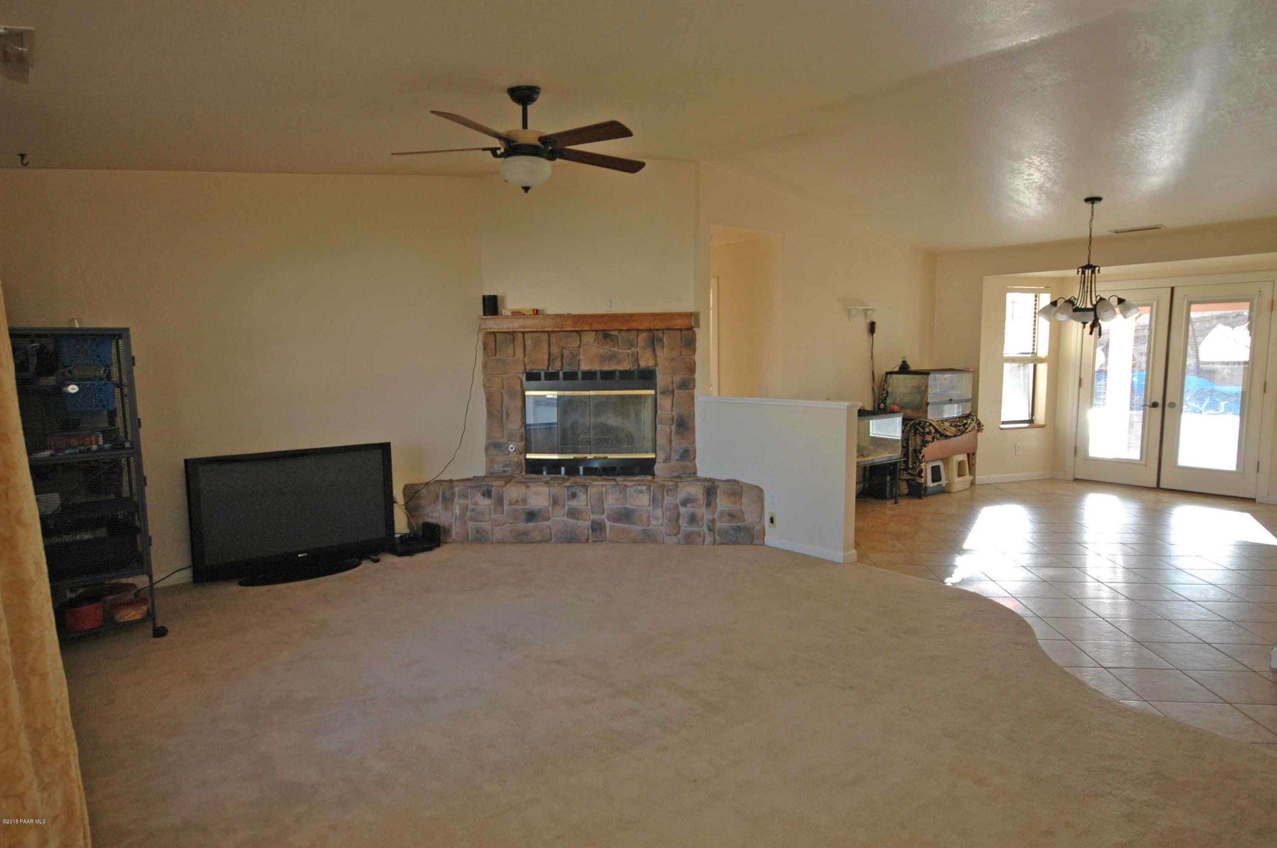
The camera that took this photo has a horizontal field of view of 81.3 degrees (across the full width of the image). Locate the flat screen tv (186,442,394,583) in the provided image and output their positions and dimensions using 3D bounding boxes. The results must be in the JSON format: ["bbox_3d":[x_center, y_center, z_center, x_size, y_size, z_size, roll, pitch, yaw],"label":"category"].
[{"bbox_3d":[-2.229,0.583,4.887,1.234,0.821,0.270,-5,7,-37],"label":"flat screen tv"}]

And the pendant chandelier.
[{"bbox_3d":[3.504,-1.226,5.791,0.660,1.050,0.660,0,6,4],"label":"pendant chandelier"}]

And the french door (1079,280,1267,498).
[{"bbox_3d":[5.229,-0.344,7.388,0.080,2.002,1.540,-6,8,-41],"label":"french door"}]

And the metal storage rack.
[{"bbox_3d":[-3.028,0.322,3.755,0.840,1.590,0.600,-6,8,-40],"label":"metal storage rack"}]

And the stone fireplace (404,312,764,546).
[{"bbox_3d":[-0.423,0.024,5.737,2.715,1.720,0.480,0,6,4],"label":"stone fireplace"}]

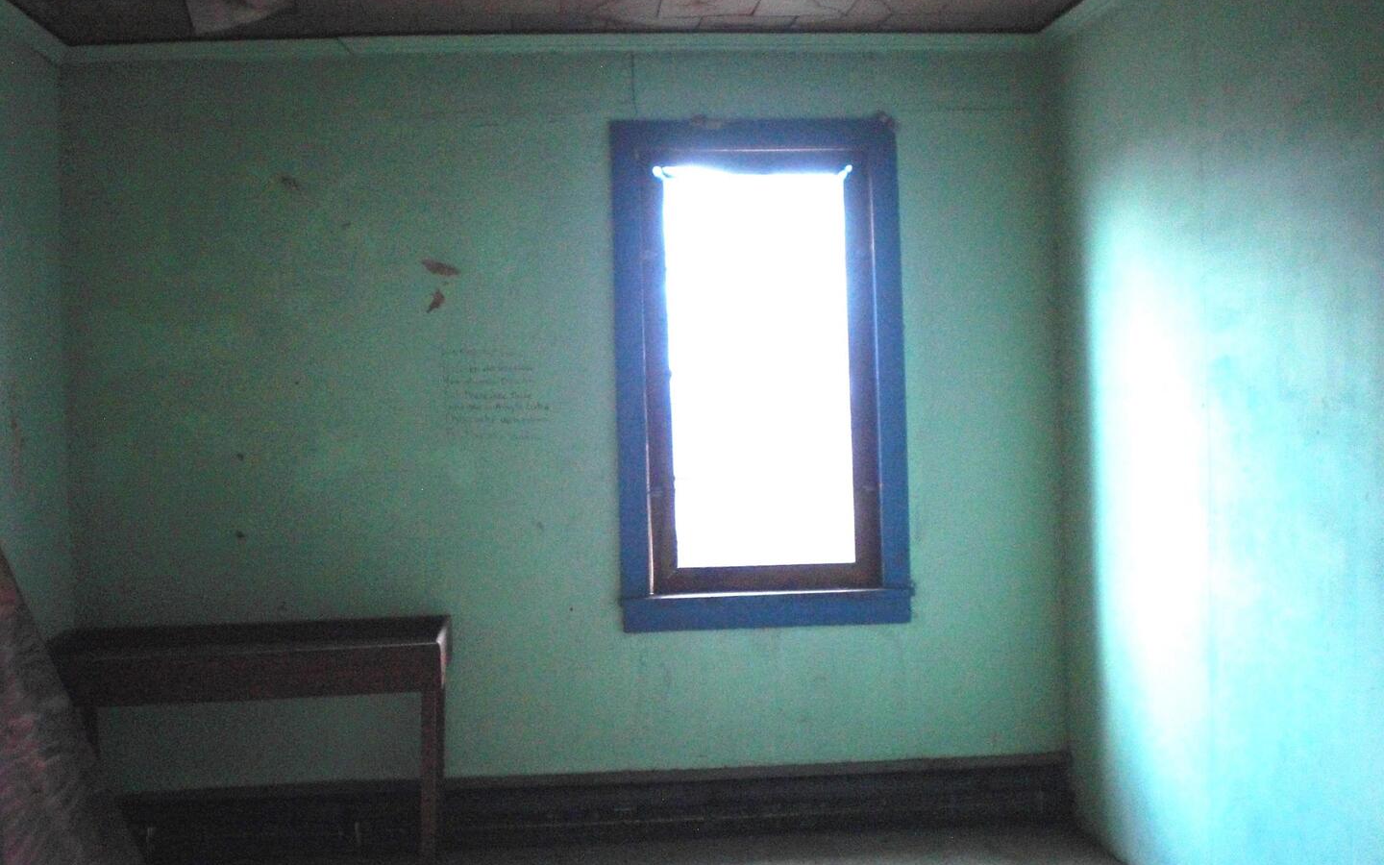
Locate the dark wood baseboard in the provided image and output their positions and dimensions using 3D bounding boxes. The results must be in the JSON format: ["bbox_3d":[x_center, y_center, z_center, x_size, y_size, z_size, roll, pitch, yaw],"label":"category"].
[{"bbox_3d":[-0.342,1.249,5.056,3.292,0.236,0.045,-2,1,-4],"label":"dark wood baseboard"}]

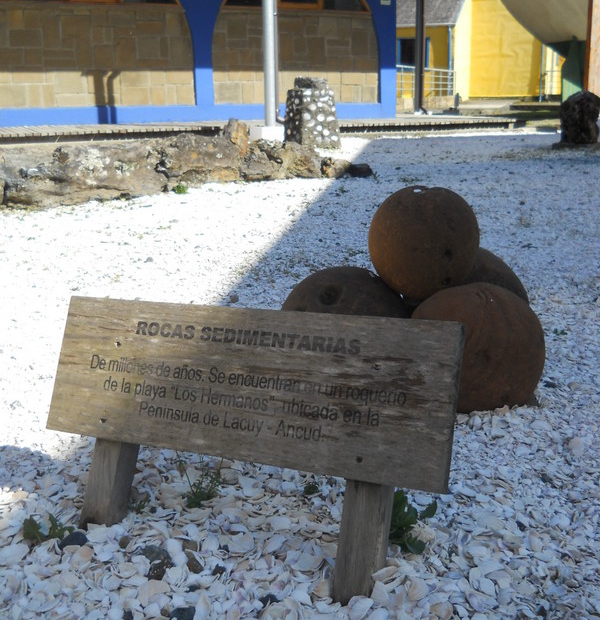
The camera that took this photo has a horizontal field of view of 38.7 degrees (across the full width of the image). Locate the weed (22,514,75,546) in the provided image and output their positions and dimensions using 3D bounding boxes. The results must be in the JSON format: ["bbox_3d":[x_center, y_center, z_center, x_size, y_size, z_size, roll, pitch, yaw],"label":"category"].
[{"bbox_3d":[-0.577,0.505,1.960,0.108,0.055,0.085,-1,14,0],"label":"weed"}]

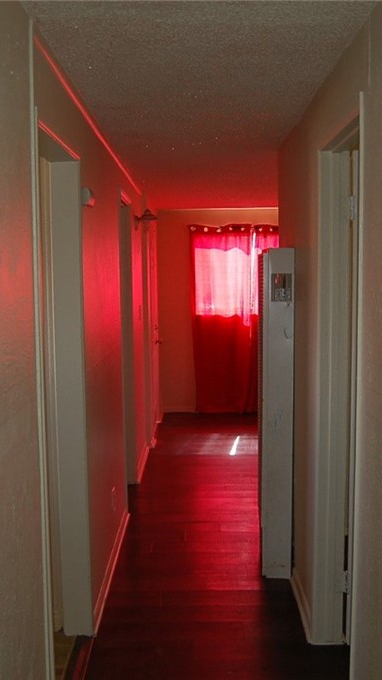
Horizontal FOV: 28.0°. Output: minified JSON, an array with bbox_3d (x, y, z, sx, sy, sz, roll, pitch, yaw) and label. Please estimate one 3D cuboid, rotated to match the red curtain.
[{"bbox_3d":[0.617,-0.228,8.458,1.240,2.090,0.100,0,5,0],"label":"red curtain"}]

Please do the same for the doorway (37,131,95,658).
[{"bbox_3d":[-0.509,0.298,2.831,0.140,2.080,0.940,0,5,0],"label":"doorway"}]

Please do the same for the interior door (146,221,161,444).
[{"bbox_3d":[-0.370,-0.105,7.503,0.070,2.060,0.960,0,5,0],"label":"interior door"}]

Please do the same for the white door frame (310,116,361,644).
[{"bbox_3d":[0.573,0.293,2.777,0.140,2.080,0.880,0,5,0],"label":"white door frame"}]

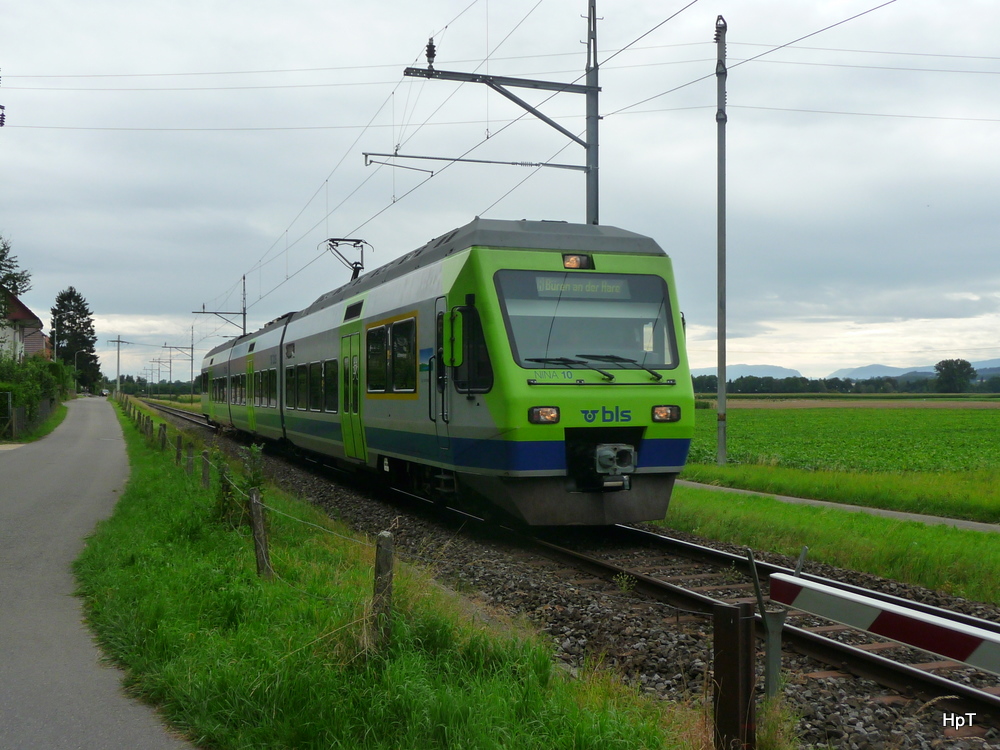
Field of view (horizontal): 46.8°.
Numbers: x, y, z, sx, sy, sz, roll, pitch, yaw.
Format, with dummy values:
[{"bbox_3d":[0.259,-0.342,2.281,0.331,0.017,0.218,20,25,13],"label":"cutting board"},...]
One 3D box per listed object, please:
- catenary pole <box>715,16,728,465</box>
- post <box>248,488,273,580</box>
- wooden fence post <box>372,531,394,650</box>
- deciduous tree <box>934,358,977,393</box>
[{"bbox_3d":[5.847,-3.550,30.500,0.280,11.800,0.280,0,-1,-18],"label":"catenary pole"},{"bbox_3d":[-2.487,1.656,12.000,0.115,0.950,0.115,-5,-1,-18],"label":"post"},{"bbox_3d":[-0.835,1.559,8.300,0.120,0.880,0.120,1,-1,-18],"label":"wooden fence post"},{"bbox_3d":[208.927,1.605,530.000,19.500,18.000,19.500,0,-1,22],"label":"deciduous tree"}]

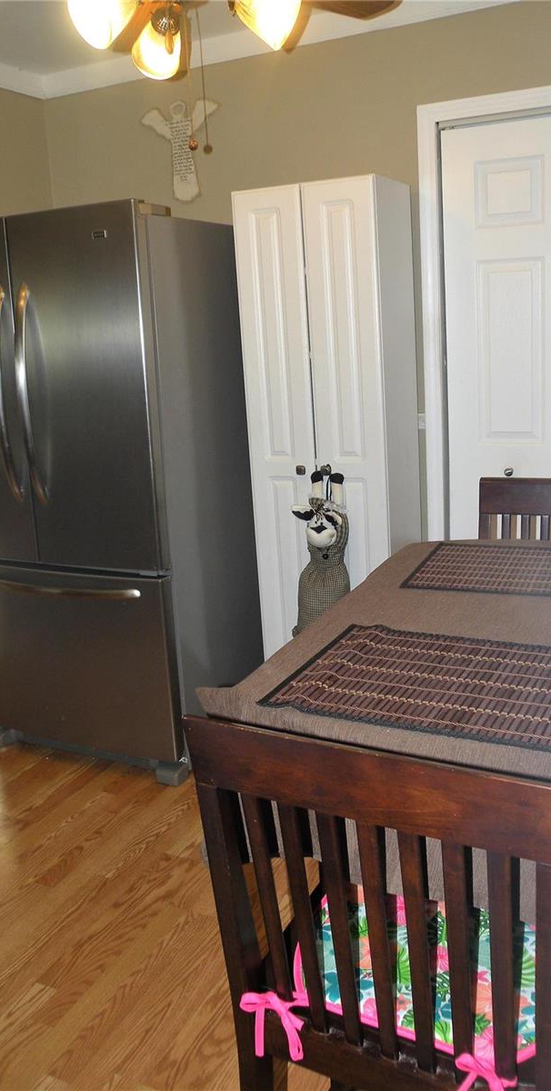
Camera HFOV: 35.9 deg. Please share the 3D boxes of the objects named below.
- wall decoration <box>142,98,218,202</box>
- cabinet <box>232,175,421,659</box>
[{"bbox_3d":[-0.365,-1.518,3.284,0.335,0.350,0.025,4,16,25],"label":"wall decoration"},{"bbox_3d":[0.203,-0.292,3.058,0.470,1.850,0.310,3,16,24],"label":"cabinet"}]

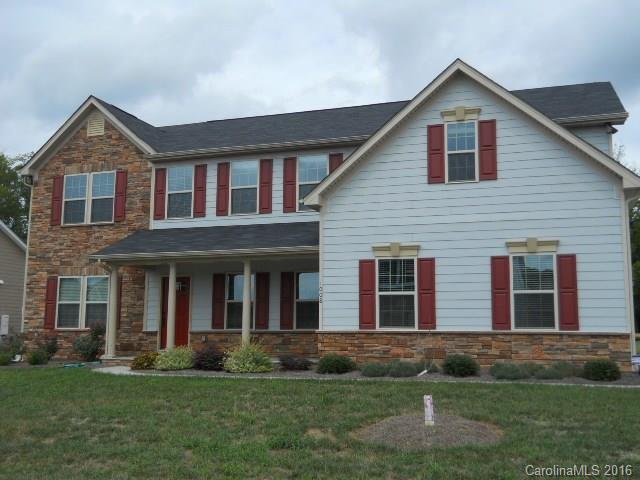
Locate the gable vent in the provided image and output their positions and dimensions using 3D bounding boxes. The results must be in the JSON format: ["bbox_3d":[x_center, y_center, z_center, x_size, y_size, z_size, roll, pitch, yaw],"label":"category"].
[{"bbox_3d":[-6.684,-3.478,20.426,0.580,0.730,0.060,-2,-8,17],"label":"gable vent"}]

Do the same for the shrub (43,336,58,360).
[{"bbox_3d":[-7.659,3.084,19.393,0.453,0.691,0.450,-2,-8,17],"label":"shrub"}]

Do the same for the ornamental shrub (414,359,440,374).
[{"bbox_3d":[2.128,2.544,13.731,0.542,0.311,0.542,-2,-8,17],"label":"ornamental shrub"}]

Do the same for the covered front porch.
[{"bbox_3d":[-2.597,1.278,17.450,6.230,3.670,2.350,-2,-8,17],"label":"covered front porch"}]

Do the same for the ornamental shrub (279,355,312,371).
[{"bbox_3d":[-0.537,2.672,14.961,0.744,0.332,0.600,-2,-8,17],"label":"ornamental shrub"}]

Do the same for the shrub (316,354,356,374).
[{"bbox_3d":[0.338,2.553,14.030,0.820,0.410,0.779,0,-8,0],"label":"shrub"}]

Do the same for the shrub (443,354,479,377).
[{"bbox_3d":[2.730,2.438,13.291,0.699,0.427,0.664,-2,-8,17],"label":"shrub"}]

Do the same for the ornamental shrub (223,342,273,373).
[{"bbox_3d":[-1.551,2.564,14.835,1.084,0.640,0.976,-2,-8,17],"label":"ornamental shrub"}]

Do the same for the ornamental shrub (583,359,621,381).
[{"bbox_3d":[5.192,2.383,12.583,0.708,0.383,0.680,-2,-8,17],"label":"ornamental shrub"}]

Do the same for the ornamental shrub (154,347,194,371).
[{"bbox_3d":[-3.412,2.762,16.002,0.935,0.535,0.800,-2,-8,17],"label":"ornamental shrub"}]

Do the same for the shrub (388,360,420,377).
[{"bbox_3d":[1.640,2.544,13.515,0.612,0.326,0.582,-2,-8,17],"label":"shrub"}]

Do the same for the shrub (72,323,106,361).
[{"bbox_3d":[-6.436,2.814,18.942,0.886,1.051,0.850,-2,-8,17],"label":"shrub"}]

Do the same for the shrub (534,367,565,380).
[{"bbox_3d":[4.266,2.468,12.702,0.557,0.235,0.500,-2,-8,17],"label":"shrub"}]

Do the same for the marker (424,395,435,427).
[{"bbox_3d":[1.297,2.022,8.100,0.100,0.361,0.050,-1,-8,12],"label":"marker"}]

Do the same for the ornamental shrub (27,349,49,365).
[{"bbox_3d":[-7.342,3.046,17.811,0.599,0.443,0.599,-2,-8,17],"label":"ornamental shrub"}]

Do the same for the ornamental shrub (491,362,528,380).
[{"bbox_3d":[3.595,2.482,12.962,0.720,0.318,0.600,-2,-8,17],"label":"ornamental shrub"}]

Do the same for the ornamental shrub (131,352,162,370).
[{"bbox_3d":[-3.914,2.731,15.346,0.718,0.415,0.682,-2,-8,17],"label":"ornamental shrub"}]

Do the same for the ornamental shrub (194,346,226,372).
[{"bbox_3d":[-2.550,2.710,15.741,0.690,0.559,0.650,0,-7,0],"label":"ornamental shrub"}]

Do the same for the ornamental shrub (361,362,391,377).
[{"bbox_3d":[1.119,2.593,13.672,0.620,0.290,0.589,-2,-8,17],"label":"ornamental shrub"}]

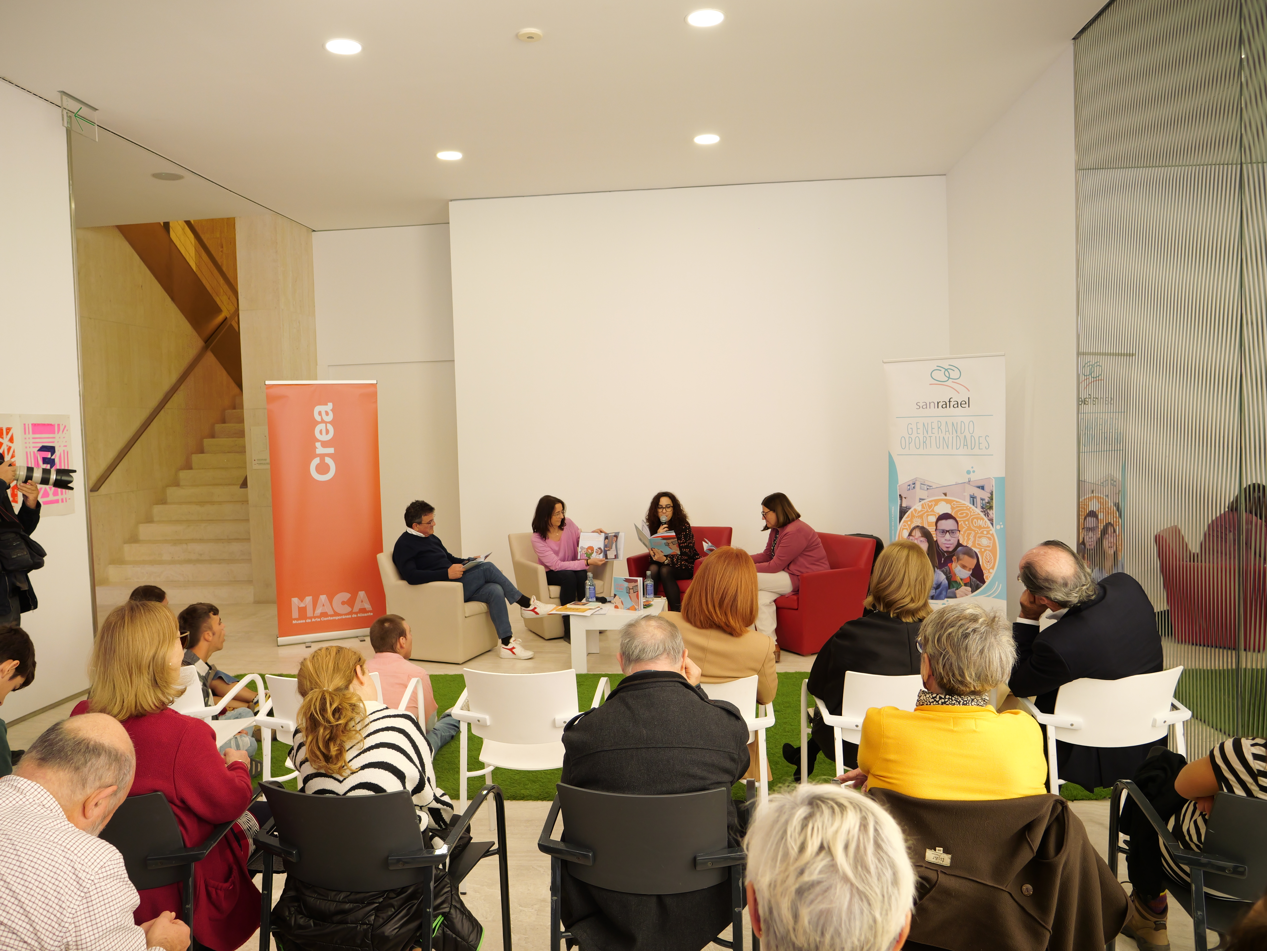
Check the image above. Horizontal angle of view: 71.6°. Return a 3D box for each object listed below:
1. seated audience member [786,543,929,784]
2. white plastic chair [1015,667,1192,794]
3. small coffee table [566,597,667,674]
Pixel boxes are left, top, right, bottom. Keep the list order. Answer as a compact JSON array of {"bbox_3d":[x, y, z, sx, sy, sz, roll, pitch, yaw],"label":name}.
[{"bbox_3d":[0.920,0.808,3.343,0.640,1.210,0.900,-2,3,-3],"label":"seated audience member"},{"bbox_3d":[1.581,1.033,3.132,0.540,0.810,0.540,-1,3,3],"label":"white plastic chair"},{"bbox_3d":[-0.108,1.117,6.231,0.600,0.410,0.580,-1,3,5],"label":"small coffee table"}]

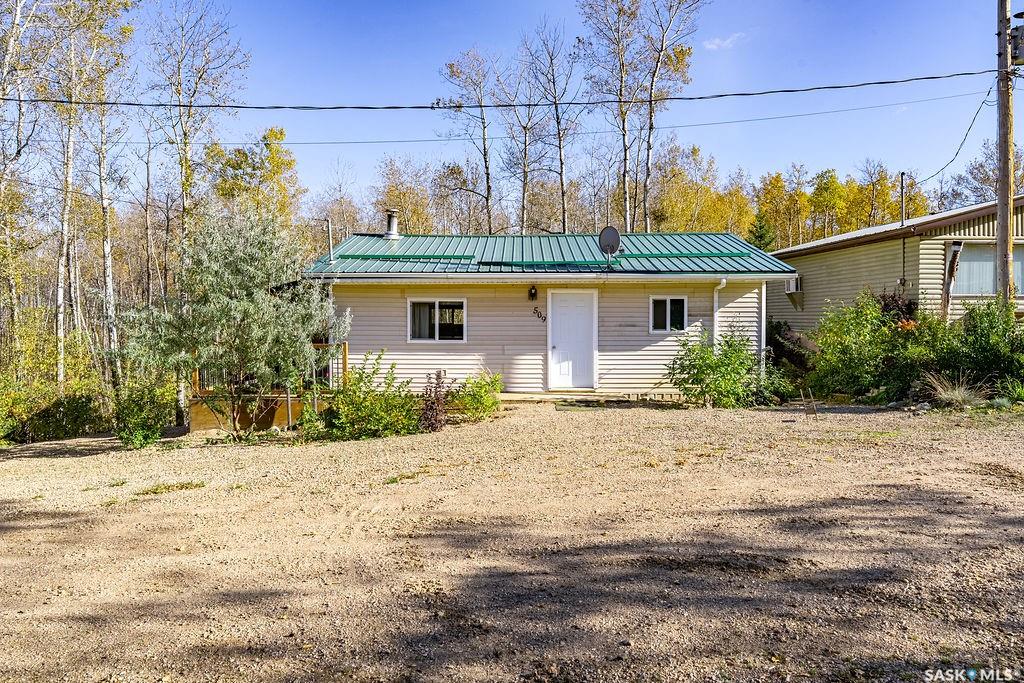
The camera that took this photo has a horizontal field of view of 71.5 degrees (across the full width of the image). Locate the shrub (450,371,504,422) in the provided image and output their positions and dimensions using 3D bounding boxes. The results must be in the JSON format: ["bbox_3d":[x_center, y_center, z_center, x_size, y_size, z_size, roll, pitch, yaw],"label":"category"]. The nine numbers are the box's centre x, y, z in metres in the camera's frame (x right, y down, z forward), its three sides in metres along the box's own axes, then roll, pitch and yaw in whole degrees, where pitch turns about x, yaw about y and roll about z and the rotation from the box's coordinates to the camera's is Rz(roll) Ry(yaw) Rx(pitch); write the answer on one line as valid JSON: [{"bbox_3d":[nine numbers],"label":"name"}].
[{"bbox_3d":[-0.640,1.002,13.200,1.002,0.927,0.950,0,0,0],"label":"shrub"}]

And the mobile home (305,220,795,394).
[{"bbox_3d":[0.830,-0.880,19.100,10.100,4.150,8.700,0,0,0],"label":"mobile home"}]

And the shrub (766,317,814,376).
[{"bbox_3d":[6.500,0.300,17.000,1.300,1.700,1.250,0,0,0],"label":"shrub"}]

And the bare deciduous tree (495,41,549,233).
[{"bbox_3d":[0.377,-5.268,28.200,2.141,13.335,2.141,0,0,0],"label":"bare deciduous tree"}]

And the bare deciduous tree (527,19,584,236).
[{"bbox_3d":[1.713,-5.658,28.000,2.283,14.117,2.283,0,0,0],"label":"bare deciduous tree"}]

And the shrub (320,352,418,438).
[{"bbox_3d":[-2.469,0.930,12.500,1.722,1.474,1.500,0,0,0],"label":"shrub"}]

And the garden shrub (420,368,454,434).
[{"bbox_3d":[-1.320,1.048,12.600,0.602,1.069,0.650,0,0,0],"label":"garden shrub"}]

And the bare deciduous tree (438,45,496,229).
[{"bbox_3d":[-1.779,-5.027,27.800,2.189,12.853,2.189,0,0,0],"label":"bare deciduous tree"}]

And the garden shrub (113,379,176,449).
[{"bbox_3d":[-6.769,1.297,13.100,1.179,1.231,1.100,0,0,0],"label":"garden shrub"}]

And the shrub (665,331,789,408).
[{"bbox_3d":[4.253,0.529,14.100,2.458,1.494,1.600,0,0,0],"label":"shrub"}]

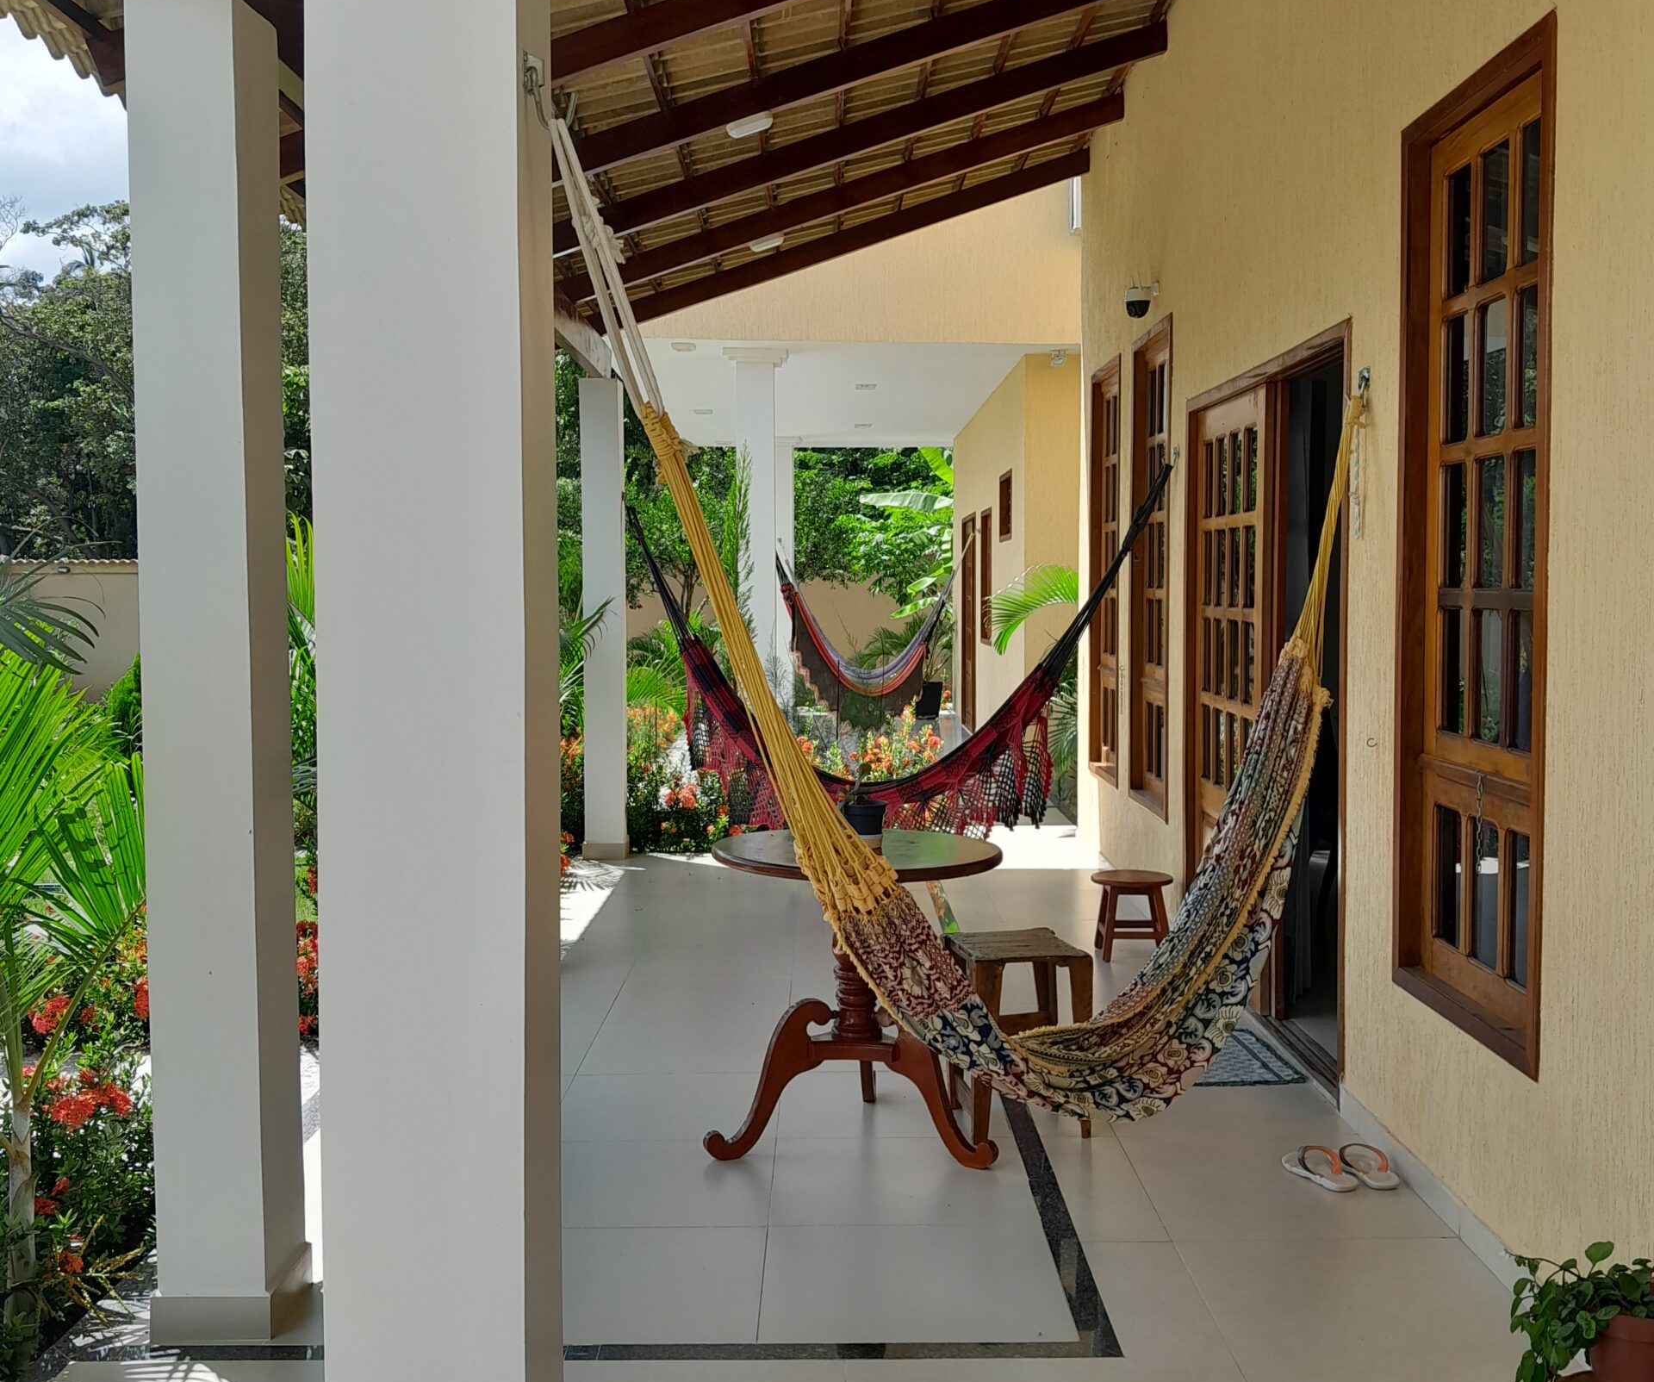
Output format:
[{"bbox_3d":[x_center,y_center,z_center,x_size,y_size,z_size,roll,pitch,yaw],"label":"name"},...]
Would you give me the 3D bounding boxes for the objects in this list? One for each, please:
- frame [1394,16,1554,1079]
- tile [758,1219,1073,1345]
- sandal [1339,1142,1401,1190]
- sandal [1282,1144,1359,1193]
[{"bbox_3d":[1.461,-0.297,3.840,0.120,2.106,0.901,0,3,0],"label":"frame"},{"bbox_3d":[0.170,1.196,3.480,0.600,0.010,0.584,0,3,0],"label":"tile"},{"bbox_3d":[1.331,1.159,4.239,0.100,0.060,0.260,-1,3,-10],"label":"sandal"},{"bbox_3d":[1.211,1.161,4.225,0.100,0.060,0.260,-1,3,-20],"label":"sandal"}]

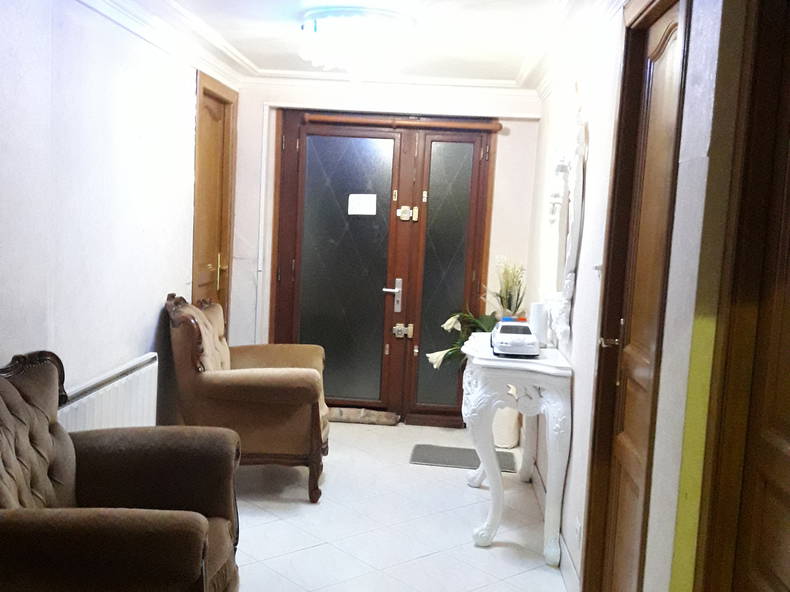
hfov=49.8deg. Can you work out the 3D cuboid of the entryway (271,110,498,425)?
[{"bbox_3d":[-0.105,-0.181,5.693,1.450,2.050,0.130,3,5,3],"label":"entryway"}]

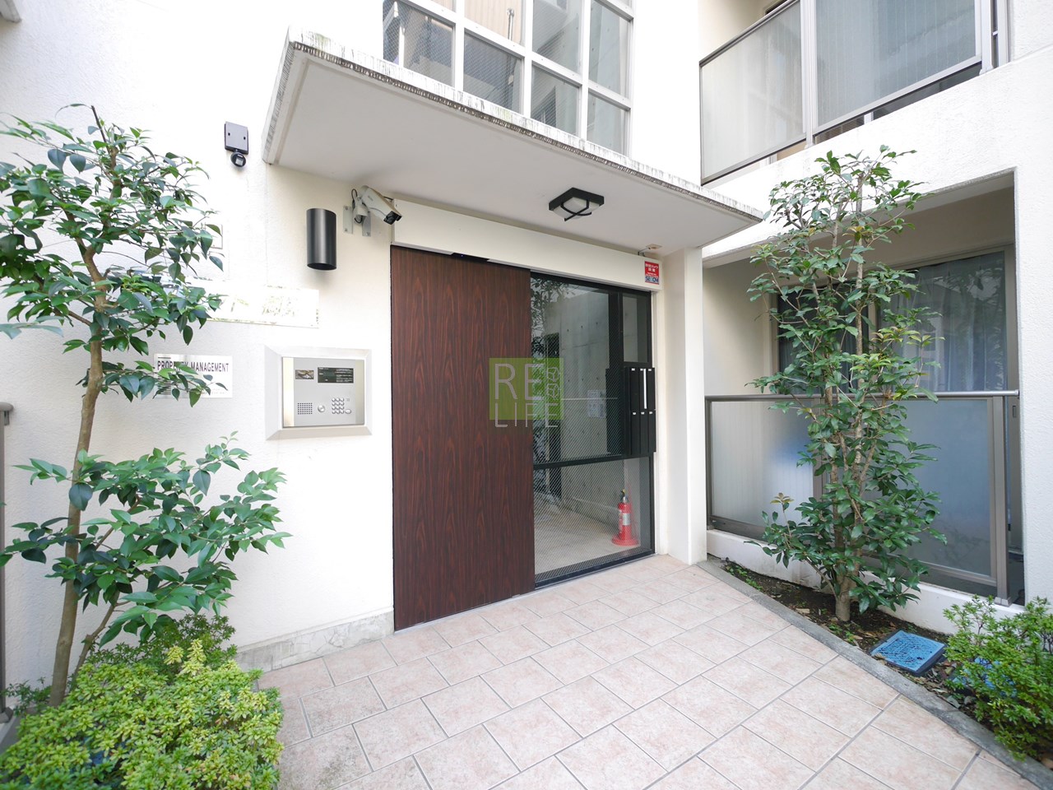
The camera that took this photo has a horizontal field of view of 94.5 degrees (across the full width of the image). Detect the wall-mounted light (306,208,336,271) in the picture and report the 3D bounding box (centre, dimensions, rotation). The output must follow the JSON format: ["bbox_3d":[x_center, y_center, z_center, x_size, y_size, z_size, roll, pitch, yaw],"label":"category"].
[{"bbox_3d":[-1.050,-0.799,2.495,0.142,0.298,0.160,-1,0,-34],"label":"wall-mounted light"}]

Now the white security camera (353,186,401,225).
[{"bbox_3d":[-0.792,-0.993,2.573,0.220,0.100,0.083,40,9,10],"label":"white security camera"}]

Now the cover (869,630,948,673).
[{"bbox_3d":[2.060,1.386,2.622,0.440,0.045,0.215,-1,2,-34],"label":"cover"}]

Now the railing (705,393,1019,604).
[{"bbox_3d":[2.025,0.555,3.301,0.070,1.118,1.891,-1,0,-32],"label":"railing"}]

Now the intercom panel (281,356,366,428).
[{"bbox_3d":[-1.054,-0.013,2.523,0.402,0.352,0.035,-1,0,-34],"label":"intercom panel"}]

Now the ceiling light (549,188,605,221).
[{"bbox_3d":[0.304,-1.143,2.968,0.248,0.086,0.250,-1,0,-34],"label":"ceiling light"}]

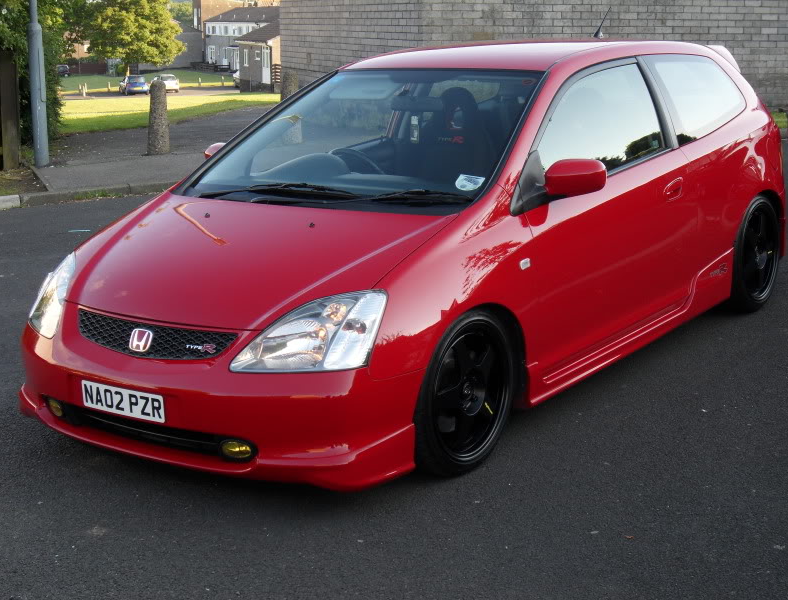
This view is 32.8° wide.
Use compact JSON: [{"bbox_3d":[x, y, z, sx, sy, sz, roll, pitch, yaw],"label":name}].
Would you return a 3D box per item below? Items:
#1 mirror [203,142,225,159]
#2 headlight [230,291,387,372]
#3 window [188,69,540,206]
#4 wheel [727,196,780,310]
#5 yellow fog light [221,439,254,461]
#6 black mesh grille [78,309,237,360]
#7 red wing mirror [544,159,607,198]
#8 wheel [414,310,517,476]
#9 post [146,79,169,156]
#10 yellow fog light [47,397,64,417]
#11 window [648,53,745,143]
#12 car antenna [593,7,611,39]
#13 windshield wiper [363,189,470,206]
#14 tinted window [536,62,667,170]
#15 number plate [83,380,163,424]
[{"bbox_3d":[-0.768,-0.635,6.013,0.240,0.150,0.140,7,17,36],"label":"mirror"},{"bbox_3d":[-0.248,0.105,4.148,0.370,0.225,0.390,5,15,29],"label":"headlight"},{"bbox_3d":[-0.088,-0.693,5.394,1.430,0.140,0.960,7,43,36],"label":"window"},{"bbox_3d":[1.730,-0.255,6.689,0.210,0.616,0.616,7,17,36],"label":"wheel"},{"bbox_3d":[-0.477,0.462,4.179,0.125,0.068,0.060,7,16,35],"label":"yellow fog light"},{"bbox_3d":[-0.804,0.127,4.393,0.740,0.125,0.090,7,16,35],"label":"black mesh grille"},{"bbox_3d":[0.663,-0.443,4.839,0.225,0.130,0.110,7,16,35],"label":"red wing mirror"},{"bbox_3d":[0.190,0.299,4.557,0.210,0.615,0.615,7,16,35],"label":"wheel"},{"bbox_3d":[-2.495,-1.933,14.200,0.250,0.780,0.250,0,12,0],"label":"post"},{"bbox_3d":[-1.207,0.387,4.816,0.110,0.063,0.055,9,18,42],"label":"yellow fog light"},{"bbox_3d":[1.420,-0.953,6.198,0.070,0.430,0.950,-15,3,35],"label":"window"},{"bbox_3d":[1.073,-1.416,6.843,0.040,0.210,0.050,7,-29,36],"label":"car antenna"},{"bbox_3d":[0.085,-0.351,4.650,0.410,0.055,0.060,3,14,21],"label":"windshield wiper"},{"bbox_3d":[0.832,-0.705,5.437,0.080,0.460,1.100,-23,0,39],"label":"tinted window"},{"bbox_3d":[-0.876,0.327,4.325,0.380,0.090,0.015,7,16,35],"label":"number plate"}]

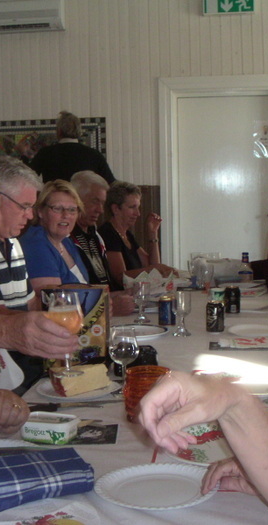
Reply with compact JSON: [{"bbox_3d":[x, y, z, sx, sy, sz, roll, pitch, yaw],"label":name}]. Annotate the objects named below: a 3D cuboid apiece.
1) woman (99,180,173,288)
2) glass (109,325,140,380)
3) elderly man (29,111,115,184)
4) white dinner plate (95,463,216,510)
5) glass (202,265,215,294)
[{"bbox_3d":[0.024,0.187,4.520,0.720,1.323,0.520,1,6,20],"label":"woman"},{"bbox_3d":[-0.028,0.274,2.137,0.083,0.182,0.083,-1,6,0],"label":"glass"},{"bbox_3d":[-0.399,-0.103,5.117,0.560,1.791,0.380,-2,6,-11],"label":"elderly man"},{"bbox_3d":[0.041,0.428,1.440,0.230,0.020,0.230,-1,6,0],"label":"white dinner plate"},{"bbox_3d":[0.388,0.089,4.010,0.064,0.142,0.064,-1,6,0],"label":"glass"}]

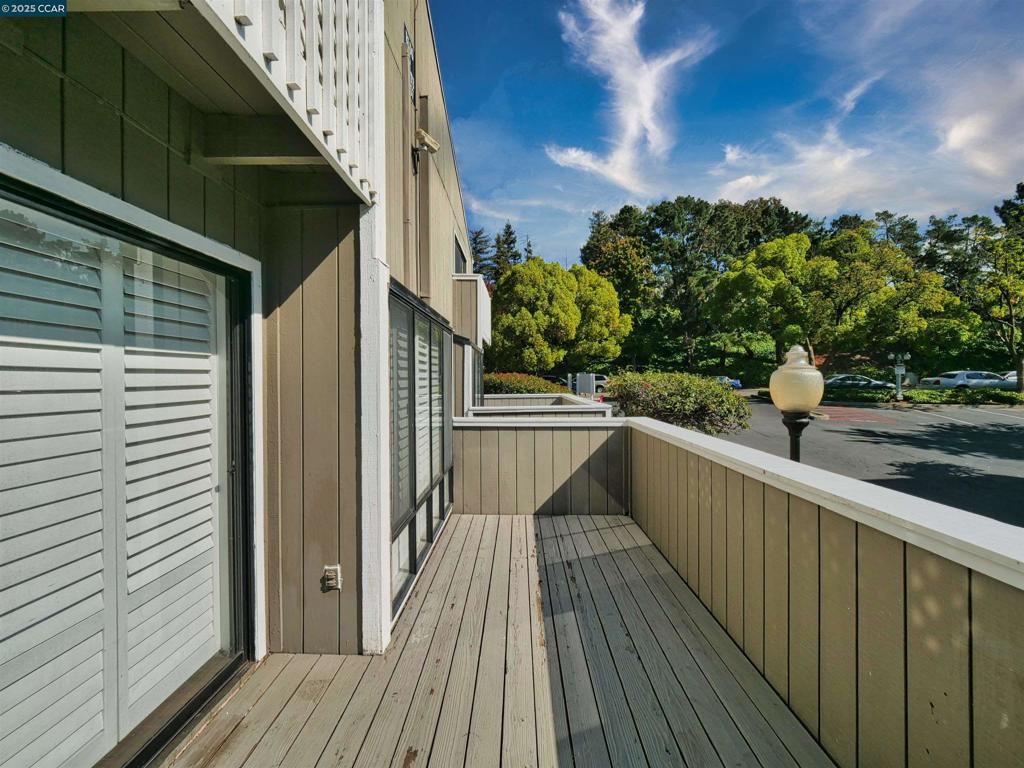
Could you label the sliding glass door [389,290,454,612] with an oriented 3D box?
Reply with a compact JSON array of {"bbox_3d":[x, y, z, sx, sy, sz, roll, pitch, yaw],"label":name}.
[{"bbox_3d":[-0.725,0.400,3.570,0.100,1.970,2.200,0,0,1],"label":"sliding glass door"}]

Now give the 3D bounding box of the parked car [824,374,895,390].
[{"bbox_3d":[23.200,0.112,28.400,4.750,1.450,1.820,0,0,8],"label":"parked car"}]

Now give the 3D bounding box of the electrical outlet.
[{"bbox_3d":[-0.985,1.065,2.275,0.090,0.130,0.055,0,0,0],"label":"electrical outlet"}]

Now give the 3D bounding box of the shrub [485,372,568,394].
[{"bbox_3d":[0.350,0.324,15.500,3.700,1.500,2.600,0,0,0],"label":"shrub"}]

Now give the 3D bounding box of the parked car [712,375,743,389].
[{"bbox_3d":[21.900,-0.053,43.500,4.600,1.450,1.800,0,0,10],"label":"parked car"}]

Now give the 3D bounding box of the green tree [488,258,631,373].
[{"bbox_3d":[3.300,-3.898,29.000,9.600,9.500,9.000,0,0,0],"label":"green tree"}]

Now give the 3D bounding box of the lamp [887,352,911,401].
[{"bbox_3d":[18.250,-0.264,19.500,1.000,2.250,0.350,0,0,0],"label":"lamp"}]

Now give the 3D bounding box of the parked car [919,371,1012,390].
[{"bbox_3d":[27.200,-0.006,24.500,4.750,1.400,1.820,0,0,9],"label":"parked car"}]

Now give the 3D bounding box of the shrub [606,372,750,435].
[{"bbox_3d":[3.120,0.501,8.000,2.600,1.450,2.300,0,0,0],"label":"shrub"}]

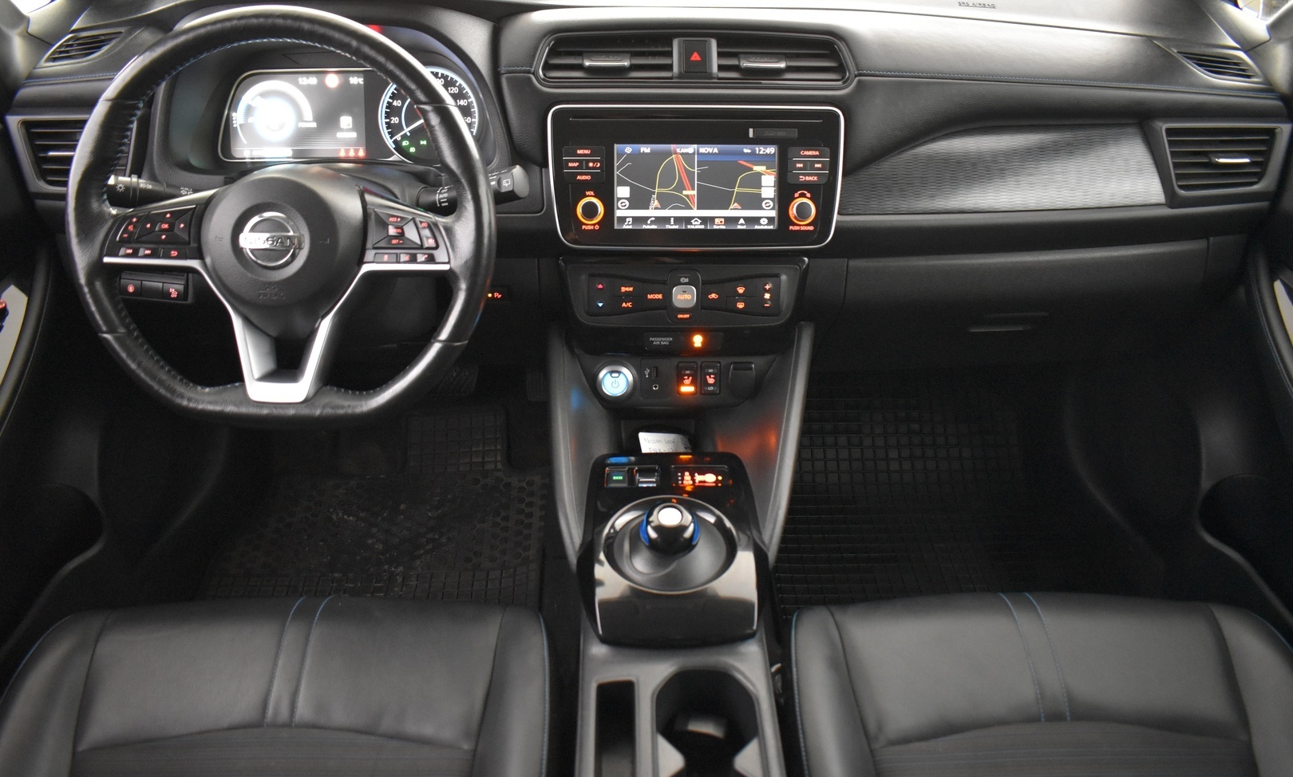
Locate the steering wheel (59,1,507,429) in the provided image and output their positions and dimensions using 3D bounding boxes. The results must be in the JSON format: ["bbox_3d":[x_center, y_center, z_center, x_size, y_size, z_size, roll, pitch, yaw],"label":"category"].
[{"bbox_3d":[-0.318,-0.147,0.865,0.372,0.358,0.095,0,9,-2],"label":"steering wheel"}]

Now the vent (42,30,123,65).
[{"bbox_3d":[-0.624,-0.372,1.082,0.092,0.025,0.046,-3,72,-6],"label":"vent"}]

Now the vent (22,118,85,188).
[{"bbox_3d":[-0.601,-0.253,1.044,0.120,0.071,0.040,0,14,-2],"label":"vent"}]

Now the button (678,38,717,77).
[{"bbox_3d":[0.054,-0.359,1.055,0.039,0.041,0.020,0,10,-2],"label":"button"}]

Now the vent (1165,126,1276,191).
[{"bbox_3d":[0.615,-0.251,1.059,0.120,0.071,0.040,0,14,-2],"label":"vent"}]

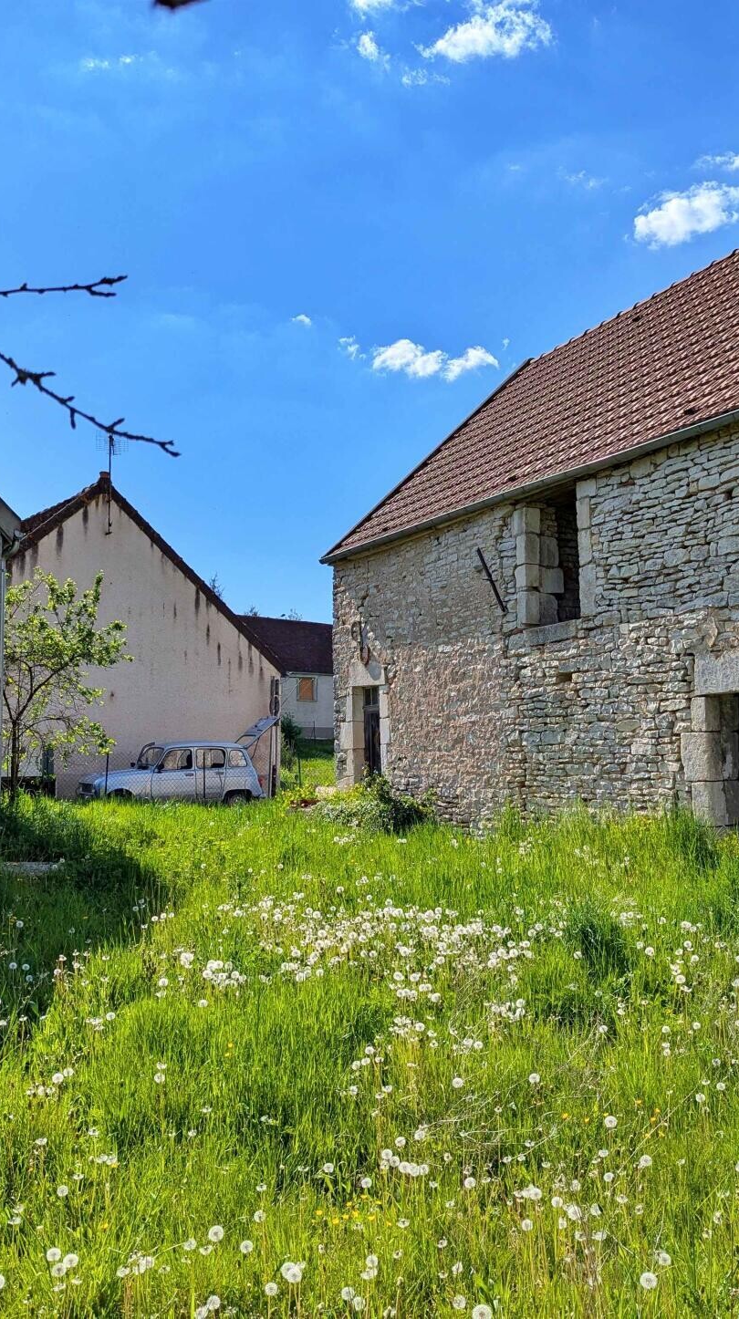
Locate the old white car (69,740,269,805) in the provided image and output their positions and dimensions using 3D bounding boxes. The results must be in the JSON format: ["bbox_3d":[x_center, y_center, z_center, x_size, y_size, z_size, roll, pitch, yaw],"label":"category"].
[{"bbox_3d":[-4.038,2.491,24.943,3.670,1.530,1.500,2,-5,-25],"label":"old white car"}]

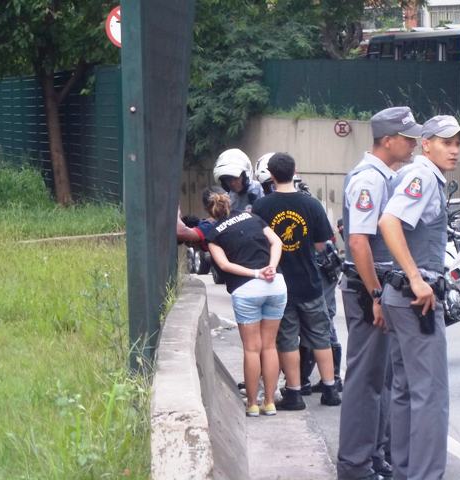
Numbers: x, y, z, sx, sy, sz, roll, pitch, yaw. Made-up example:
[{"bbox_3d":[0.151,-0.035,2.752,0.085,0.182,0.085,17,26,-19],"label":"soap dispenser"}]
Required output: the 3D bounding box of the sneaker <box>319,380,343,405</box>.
[{"bbox_3d":[0.705,1.068,17.900,0.115,0.145,0.295,1,3,14],"label":"sneaker"}]

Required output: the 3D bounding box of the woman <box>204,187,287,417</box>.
[{"bbox_3d":[0.106,0.409,17.200,0.500,1.500,0.480,-1,3,-13],"label":"woman"}]

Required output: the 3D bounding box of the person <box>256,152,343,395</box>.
[{"bbox_3d":[0.506,0.250,19.000,0.620,1.790,0.620,0,3,6],"label":"person"}]

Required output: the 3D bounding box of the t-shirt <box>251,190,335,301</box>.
[{"bbox_3d":[0.435,0.051,17.750,0.560,0.750,0.320,0,3,-5],"label":"t-shirt"}]

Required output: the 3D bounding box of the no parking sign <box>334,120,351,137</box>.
[{"bbox_3d":[3.434,-3.403,79.000,0.500,0.500,0.030,0,3,5],"label":"no parking sign"}]

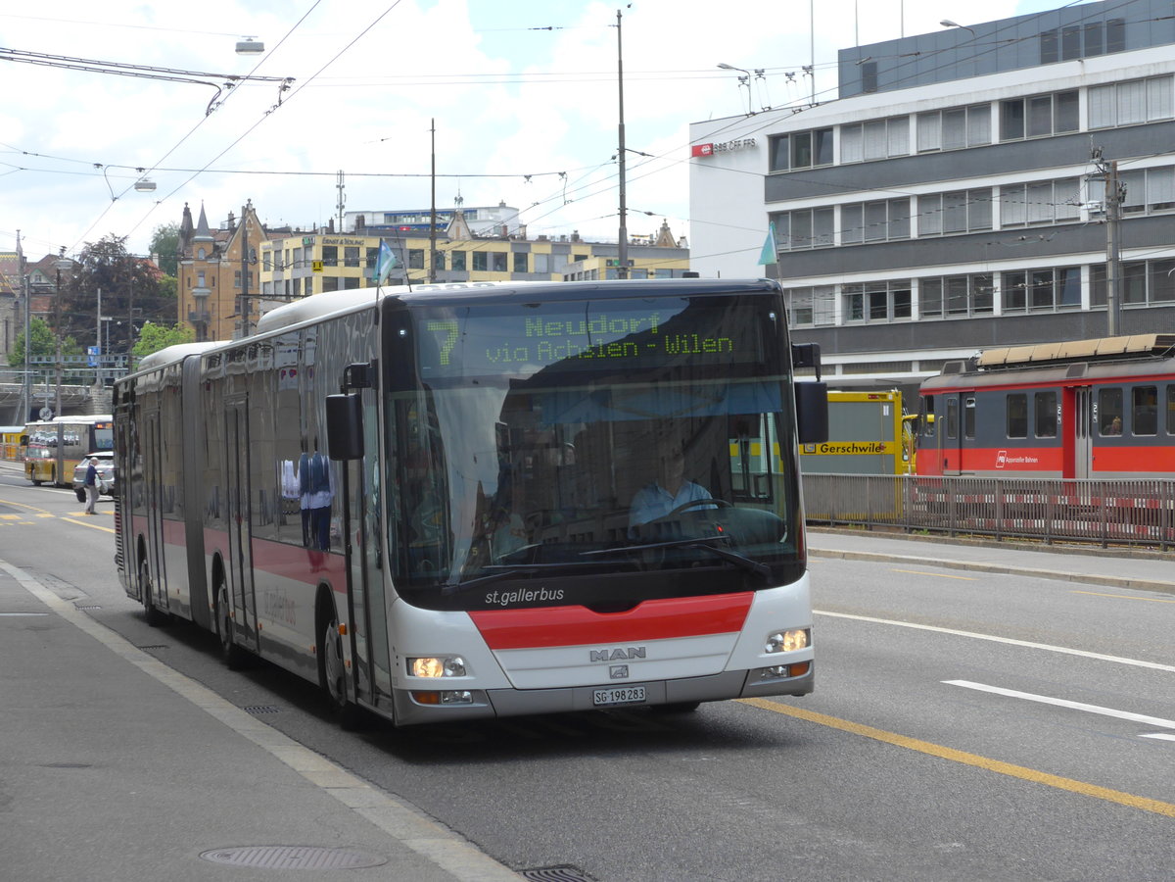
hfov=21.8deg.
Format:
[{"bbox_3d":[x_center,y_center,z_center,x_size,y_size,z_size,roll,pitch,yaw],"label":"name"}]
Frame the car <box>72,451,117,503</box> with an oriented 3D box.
[{"bbox_3d":[-16.370,1.208,103.180,1.850,1.690,4.400,0,0,-8],"label":"car"}]

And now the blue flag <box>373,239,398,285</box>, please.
[{"bbox_3d":[-1.168,-1.032,17.650,0.160,0.270,0.130,-3,1,0],"label":"blue flag"}]

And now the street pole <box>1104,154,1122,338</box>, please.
[{"bbox_3d":[12.099,-2.468,70.000,0.270,7.920,0.270,0,0,-14],"label":"street pole"}]

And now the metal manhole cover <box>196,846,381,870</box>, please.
[{"bbox_3d":[-1.146,1.623,11.900,0.735,0.035,0.735,0,0,0],"label":"metal manhole cover"}]

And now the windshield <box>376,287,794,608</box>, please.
[{"bbox_3d":[0.036,0.065,17.665,2.420,1.810,0.420,-3,1,-13],"label":"windshield"}]

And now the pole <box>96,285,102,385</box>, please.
[{"bbox_3d":[-35.507,-7.578,222.000,0.200,7.260,0.200,0,0,-14],"label":"pole"}]

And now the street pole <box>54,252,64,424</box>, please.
[{"bbox_3d":[-25.593,-3.582,148.000,0.240,11.010,0.240,0,0,-14],"label":"street pole"}]

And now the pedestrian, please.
[{"bbox_3d":[-14.550,1.314,89.500,0.420,1.680,0.500,0,0,-12],"label":"pedestrian"}]

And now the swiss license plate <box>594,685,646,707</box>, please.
[{"bbox_3d":[0.186,1.451,17.420,0.305,0.083,0.015,-3,1,-13],"label":"swiss license plate"}]

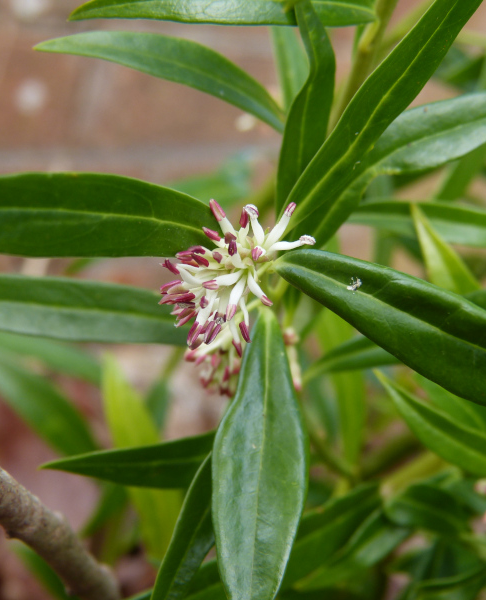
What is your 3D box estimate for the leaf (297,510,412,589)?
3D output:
[{"bbox_3d":[0.028,0.064,0.290,0.039,0.006,0.012,-22,55,-34],"label":"leaf"}]

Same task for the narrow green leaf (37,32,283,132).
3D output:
[{"bbox_3d":[-0.019,-0.051,0.265,0.061,0.008,0.014,17,44,-6],"label":"narrow green leaf"}]

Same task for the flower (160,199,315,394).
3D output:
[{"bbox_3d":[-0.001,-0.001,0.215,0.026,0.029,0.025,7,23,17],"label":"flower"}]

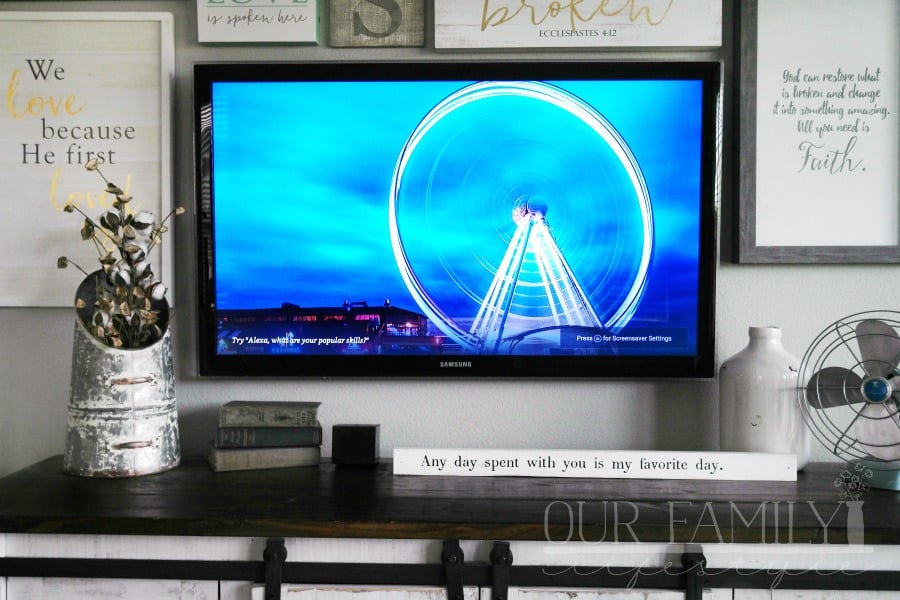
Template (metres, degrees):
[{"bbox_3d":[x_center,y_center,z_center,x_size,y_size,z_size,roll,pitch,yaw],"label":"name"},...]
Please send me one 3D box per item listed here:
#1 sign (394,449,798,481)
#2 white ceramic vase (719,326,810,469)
[{"bbox_3d":[0.268,0.309,1.554,0.748,0.047,0.020,0,1,4],"label":"sign"},{"bbox_3d":[0.613,0.191,1.613,0.167,0.280,0.167,0,1,2],"label":"white ceramic vase"}]

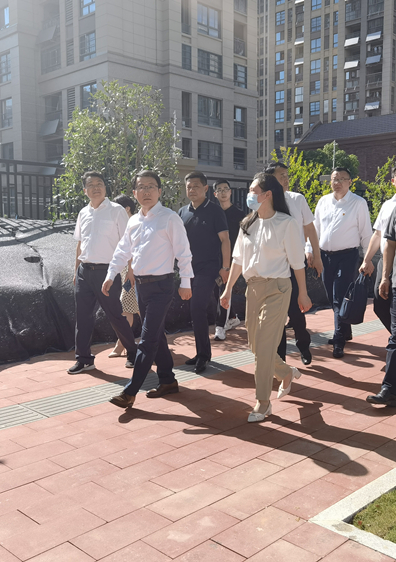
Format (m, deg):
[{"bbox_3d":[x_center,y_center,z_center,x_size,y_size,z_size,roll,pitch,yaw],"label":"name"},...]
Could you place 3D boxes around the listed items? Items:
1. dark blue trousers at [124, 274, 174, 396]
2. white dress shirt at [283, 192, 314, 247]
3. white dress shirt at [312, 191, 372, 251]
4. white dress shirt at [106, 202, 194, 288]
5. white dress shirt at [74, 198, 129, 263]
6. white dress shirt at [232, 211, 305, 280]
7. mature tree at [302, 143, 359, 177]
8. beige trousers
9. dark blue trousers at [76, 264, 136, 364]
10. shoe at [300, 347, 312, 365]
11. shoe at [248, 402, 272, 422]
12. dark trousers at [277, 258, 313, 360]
[{"bbox_3d":[-0.333,0.393,4.284,0.370,0.880,0.540,5,7,43],"label":"dark blue trousers"},{"bbox_3d":[0.749,-0.484,5.120,0.500,0.650,0.320,4,8,30],"label":"white dress shirt"},{"bbox_3d":[1.399,-0.570,5.700,0.540,0.610,0.340,4,7,32],"label":"white dress shirt"},{"bbox_3d":[-0.373,-0.273,4.500,0.560,0.640,0.360,5,8,37],"label":"white dress shirt"},{"bbox_3d":[-0.831,-0.440,5.090,0.490,0.580,0.280,4,6,35],"label":"white dress shirt"},{"bbox_3d":[0.491,-0.258,4.130,0.500,0.530,0.340,5,8,37],"label":"white dress shirt"},{"bbox_3d":[5.750,-3.441,25.000,2.800,4.400,2.700,0,6,0],"label":"mature tree"},{"bbox_3d":[0.516,0.408,4.220,0.350,0.870,0.380,4,7,32],"label":"beige trousers"},{"bbox_3d":[-0.814,0.293,5.200,0.420,0.910,0.550,5,9,40],"label":"dark blue trousers"},{"bbox_3d":[1.001,0.690,5.420,0.110,0.130,0.280,2,6,12],"label":"shoe"},{"bbox_3d":[0.406,0.870,3.852,0.085,0.100,0.240,5,7,41],"label":"shoe"},{"bbox_3d":[0.823,0.258,5.150,0.400,0.940,0.480,4,8,30],"label":"dark trousers"}]

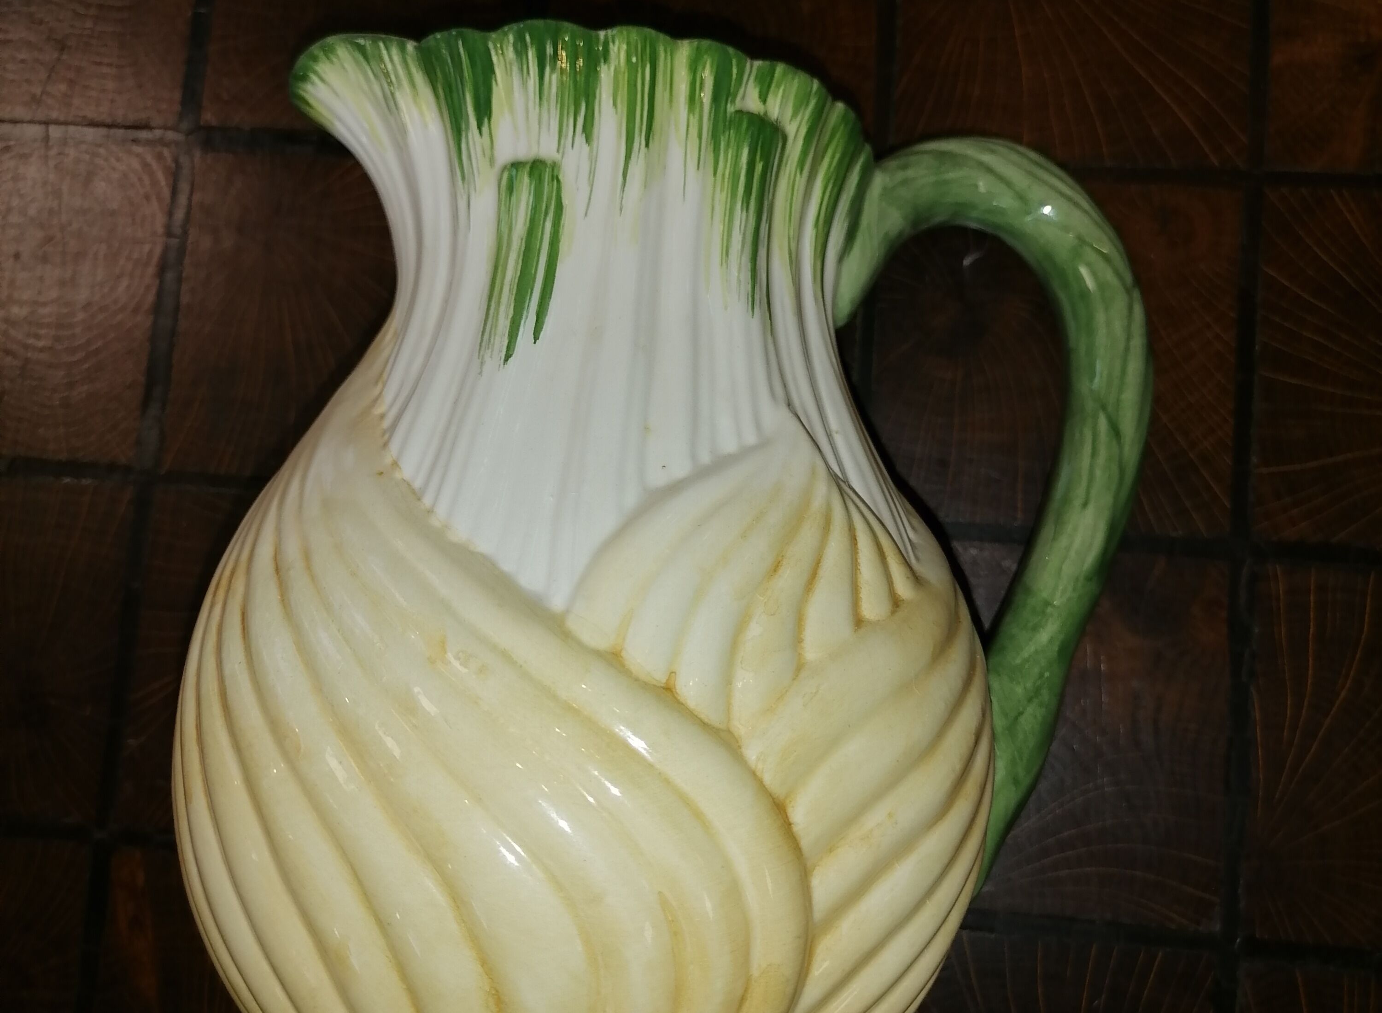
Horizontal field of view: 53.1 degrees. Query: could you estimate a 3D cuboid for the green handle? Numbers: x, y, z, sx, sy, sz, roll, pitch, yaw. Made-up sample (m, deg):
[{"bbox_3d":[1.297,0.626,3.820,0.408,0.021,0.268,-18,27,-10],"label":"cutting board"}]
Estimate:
[{"bbox_3d":[0.071,-0.003,0.322,0.078,0.024,0.183,4,73,-6],"label":"green handle"}]

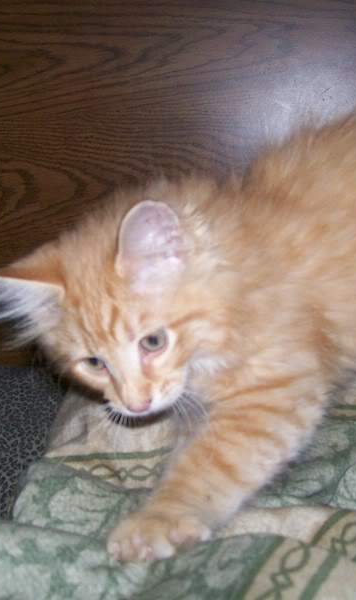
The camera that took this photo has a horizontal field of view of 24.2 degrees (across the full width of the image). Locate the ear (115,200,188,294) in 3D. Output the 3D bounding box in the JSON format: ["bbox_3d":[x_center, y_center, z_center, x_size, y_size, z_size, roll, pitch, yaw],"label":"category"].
[{"bbox_3d":[-0.016,-0.031,0.490,0.042,0.054,0.025,-2,9,0],"label":"ear"}]

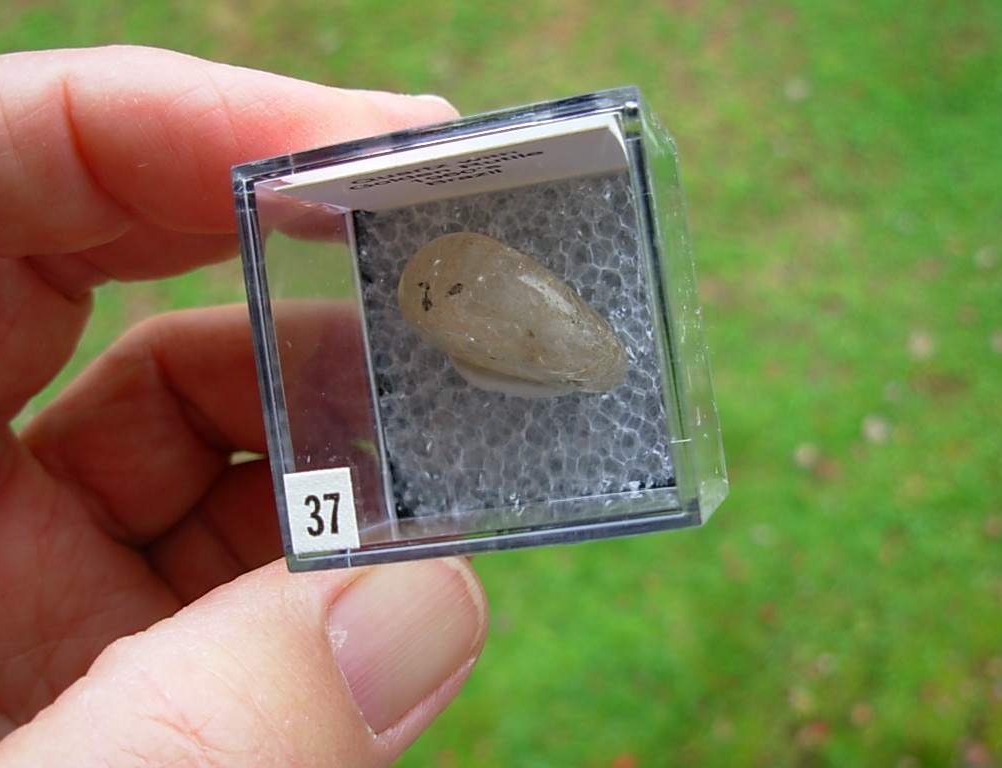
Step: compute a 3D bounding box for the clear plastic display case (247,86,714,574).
[{"bbox_3d":[0.000,-0.004,0.104,0.035,0.025,0.035,-8,89,16],"label":"clear plastic display case"}]

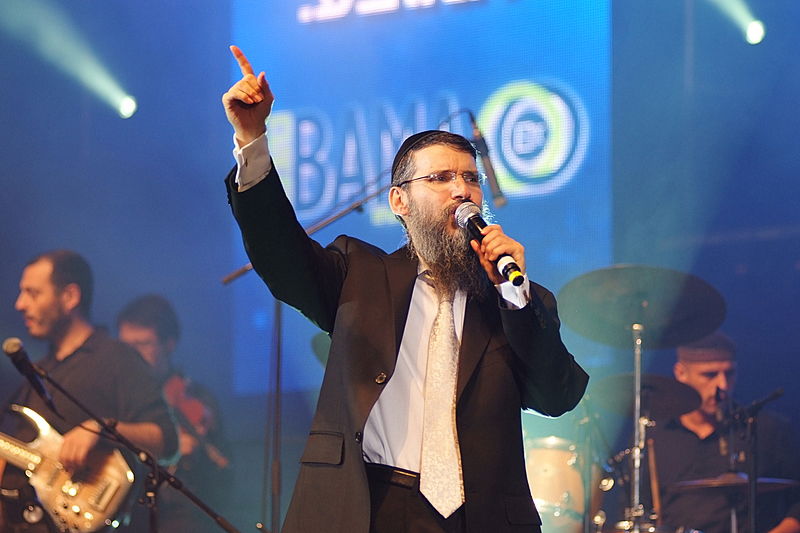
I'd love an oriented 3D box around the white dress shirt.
[{"bbox_3d":[0.005,0.083,8.300,0.690,0.730,0.430,1,-5,-15],"label":"white dress shirt"}]

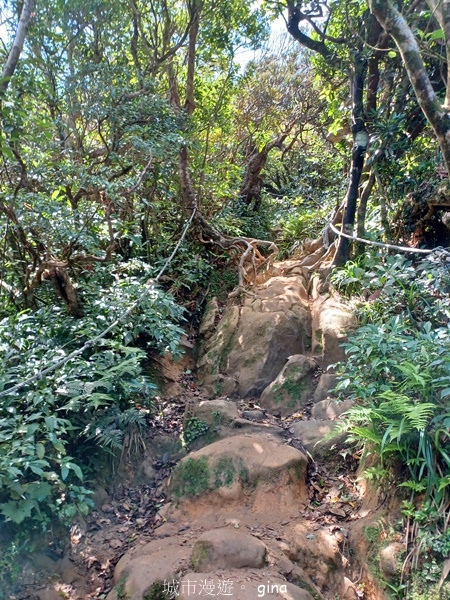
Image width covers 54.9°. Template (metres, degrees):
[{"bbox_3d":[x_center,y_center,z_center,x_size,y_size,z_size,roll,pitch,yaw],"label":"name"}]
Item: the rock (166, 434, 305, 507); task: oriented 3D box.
[{"bbox_3d":[0.100,1.230,3.250,1.020,0.360,0.700,0,0,0],"label":"rock"}]

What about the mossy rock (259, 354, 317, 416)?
[{"bbox_3d":[0.620,0.810,4.220,0.540,0.560,0.450,0,0,0],"label":"mossy rock"}]

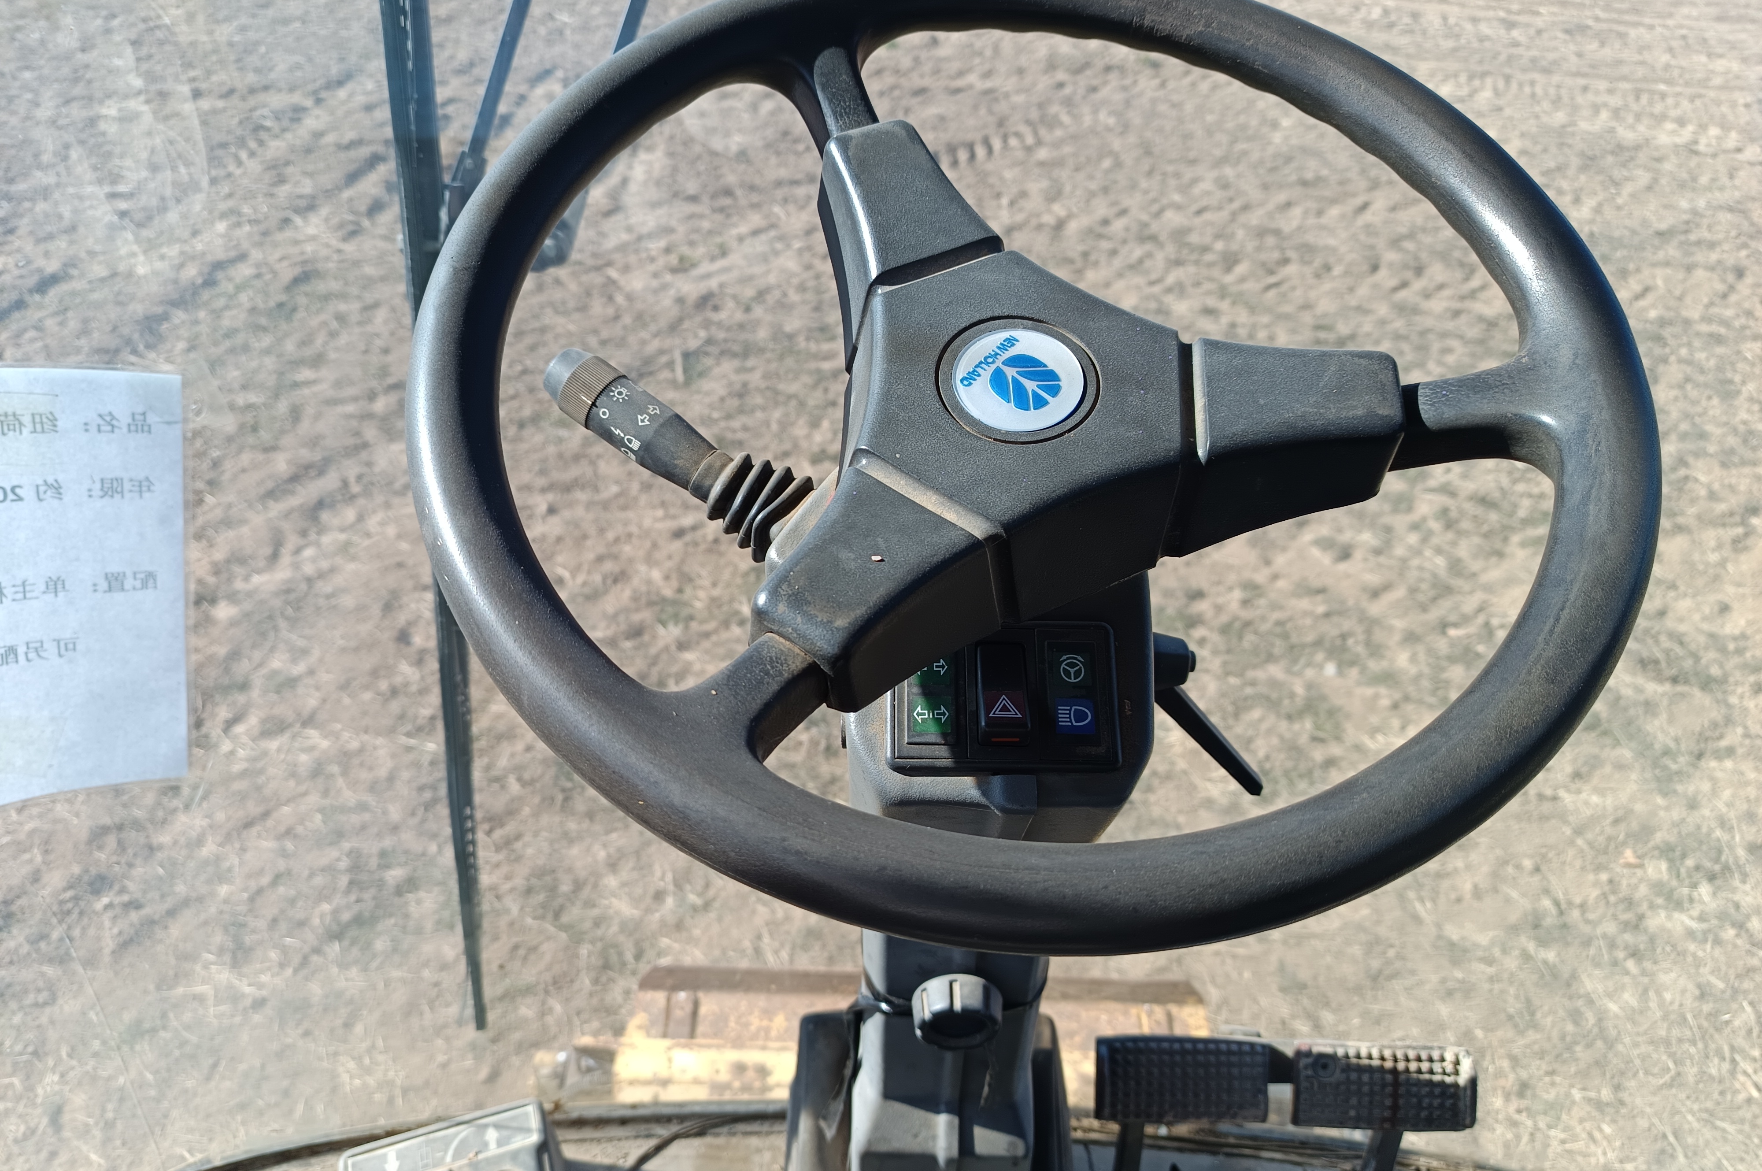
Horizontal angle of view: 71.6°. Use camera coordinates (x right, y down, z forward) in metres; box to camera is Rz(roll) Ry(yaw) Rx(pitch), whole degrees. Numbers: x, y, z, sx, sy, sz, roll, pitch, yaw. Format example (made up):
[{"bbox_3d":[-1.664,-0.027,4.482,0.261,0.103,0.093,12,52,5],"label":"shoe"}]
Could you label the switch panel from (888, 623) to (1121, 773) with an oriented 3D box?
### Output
[{"bbox_3d":[0.042,0.040,0.429,0.080,0.016,0.052,1,68,1],"label":"switch panel"}]

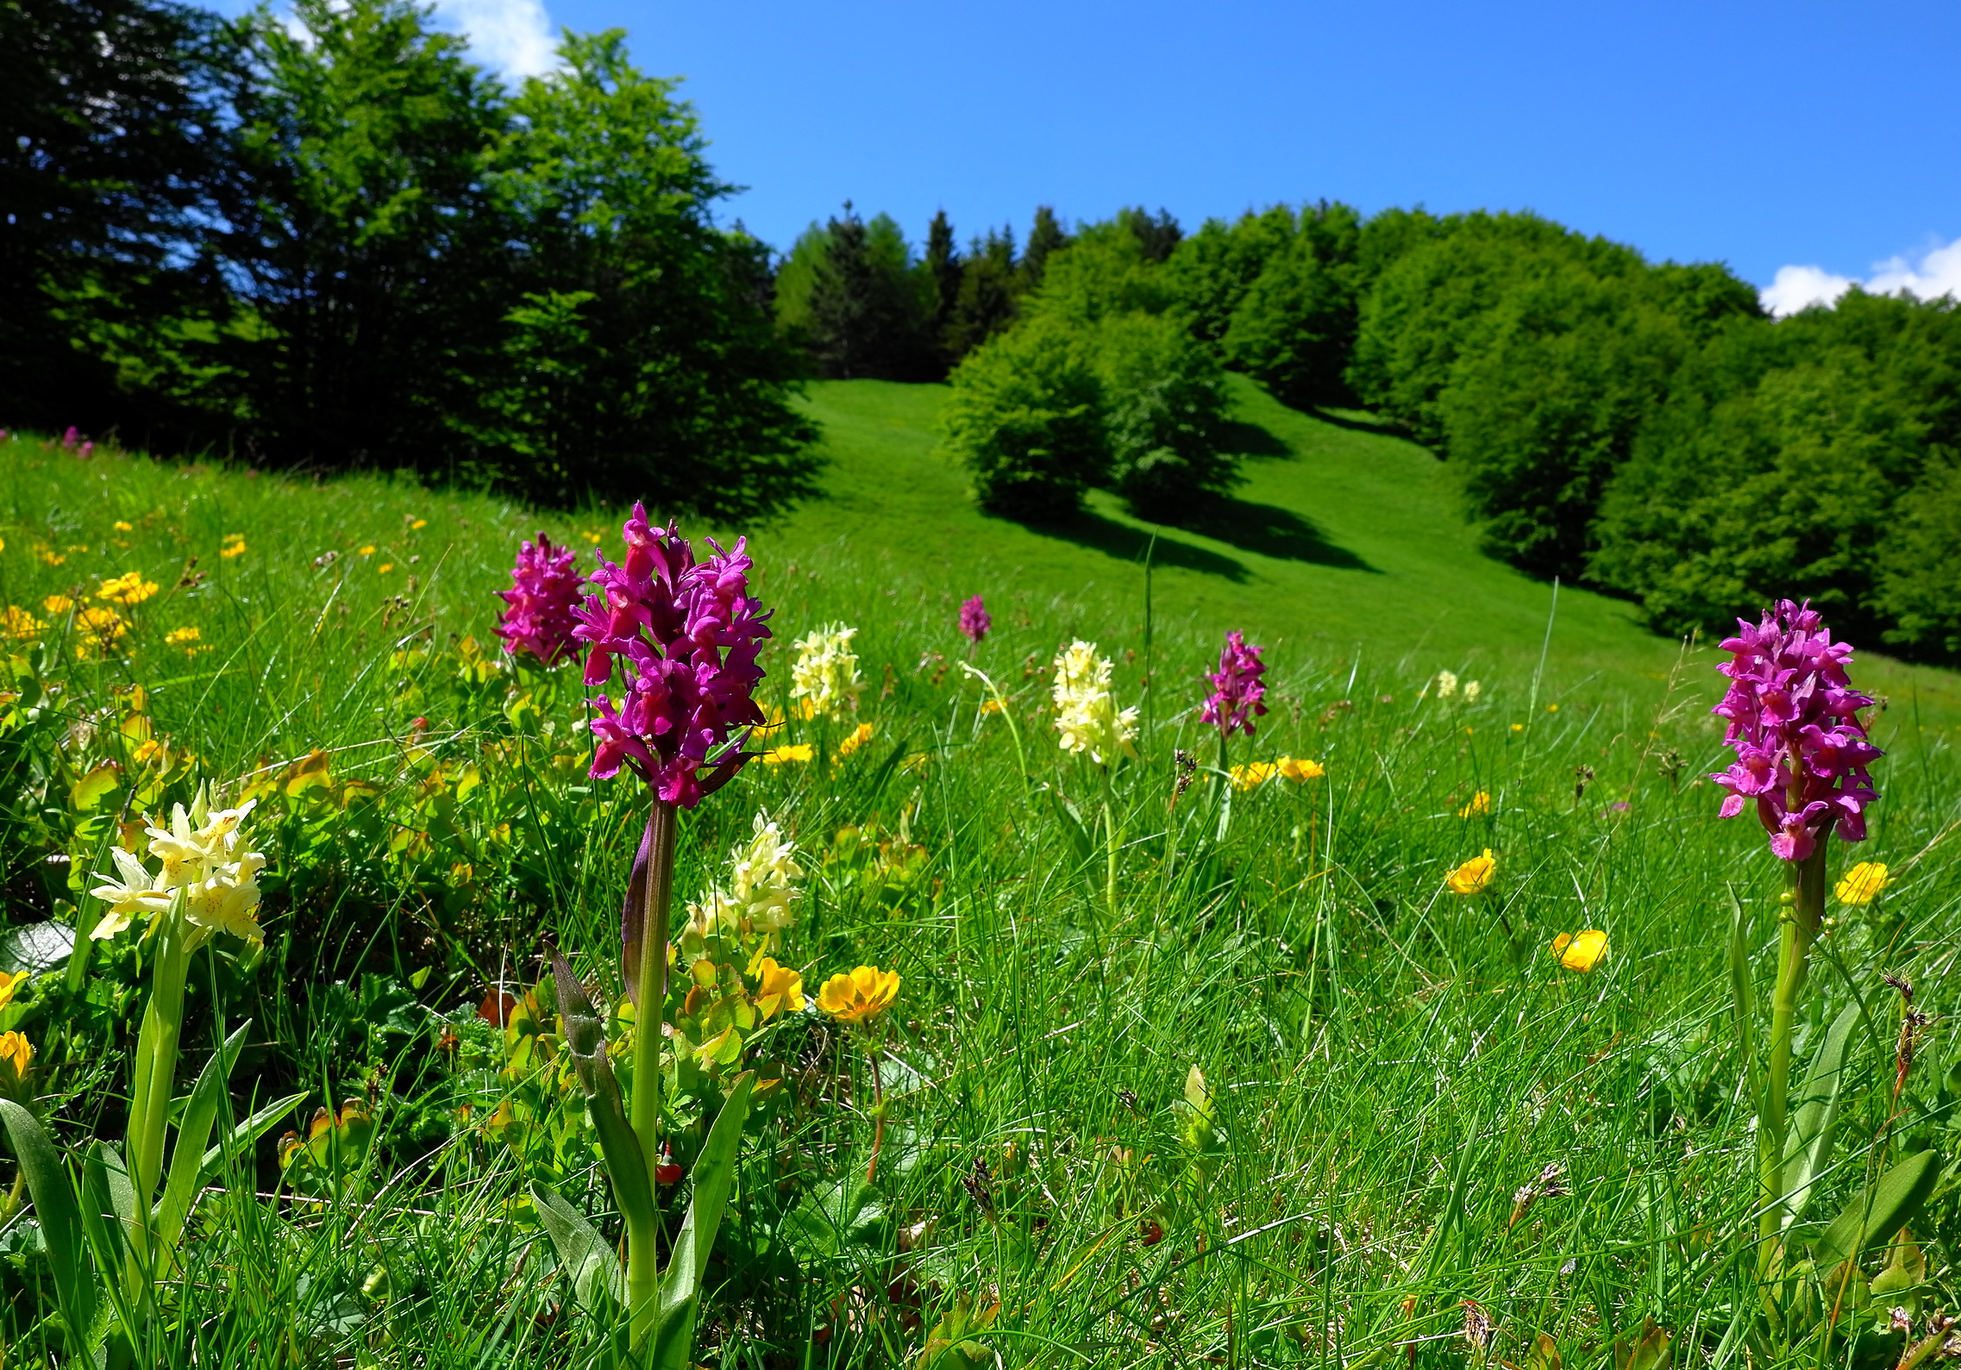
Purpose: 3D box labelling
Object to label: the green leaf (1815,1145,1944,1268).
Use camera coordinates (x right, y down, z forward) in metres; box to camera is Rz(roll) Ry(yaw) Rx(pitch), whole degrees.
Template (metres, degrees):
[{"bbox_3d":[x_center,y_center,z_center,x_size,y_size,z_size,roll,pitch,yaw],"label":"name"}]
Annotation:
[{"bbox_3d":[0.244,0.143,0.438,0.016,0.042,0.008,44,8,29],"label":"green leaf"}]

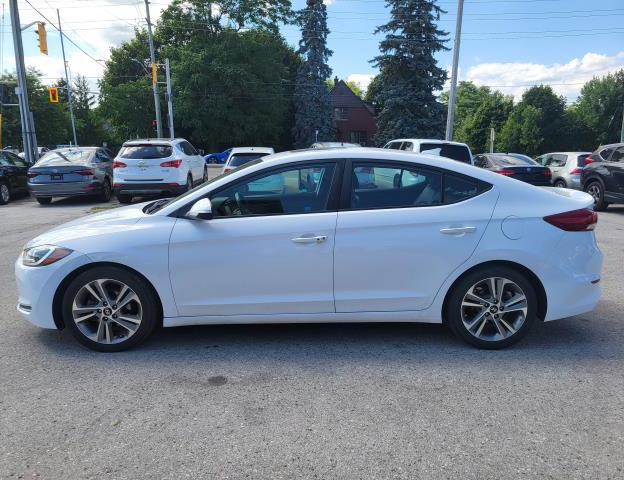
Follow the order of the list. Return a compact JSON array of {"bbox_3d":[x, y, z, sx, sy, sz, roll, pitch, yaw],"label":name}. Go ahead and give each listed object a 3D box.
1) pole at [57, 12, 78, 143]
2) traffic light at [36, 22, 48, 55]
[{"bbox_3d":[-17.391,-10.590,34.668,0.300,11.300,0.300,0,10,0],"label":"pole"},{"bbox_3d":[-10.064,-7.509,17.951,0.400,1.100,0.600,-2,11,-14],"label":"traffic light"}]

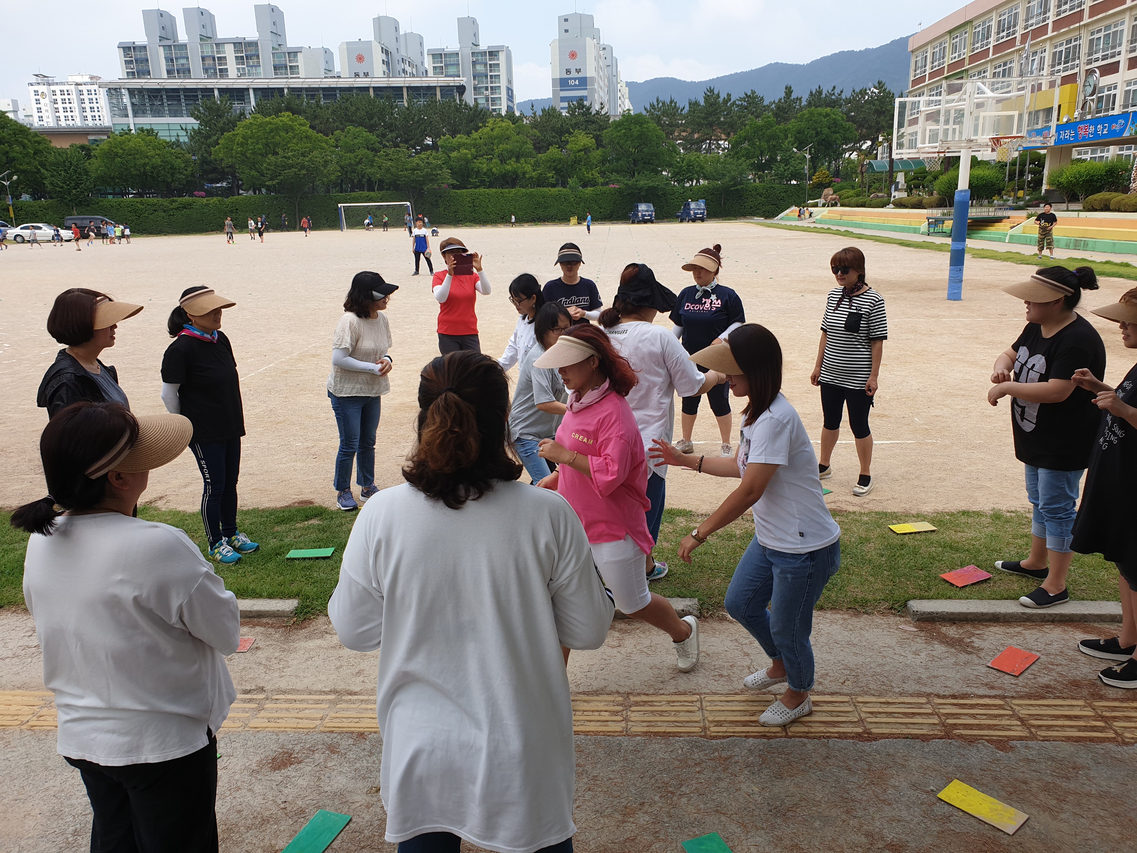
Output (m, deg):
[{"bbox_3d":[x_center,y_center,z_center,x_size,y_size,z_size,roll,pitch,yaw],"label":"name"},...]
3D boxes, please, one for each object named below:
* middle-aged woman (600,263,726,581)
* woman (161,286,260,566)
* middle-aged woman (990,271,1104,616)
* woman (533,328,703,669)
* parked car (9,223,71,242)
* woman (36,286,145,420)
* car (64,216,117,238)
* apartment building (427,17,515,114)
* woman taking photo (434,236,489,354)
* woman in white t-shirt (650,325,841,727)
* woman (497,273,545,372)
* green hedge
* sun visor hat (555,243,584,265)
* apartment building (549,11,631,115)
[{"bbox_3d":[0.473,-0.022,4.435,0.550,1.624,0.580,12,20,43],"label":"middle-aged woman"},{"bbox_3d":[-2.030,-0.005,4.834,0.460,1.554,0.440,4,15,21],"label":"woman"},{"bbox_3d":[2.330,0.028,4.139,0.460,1.590,0.530,-4,15,-10],"label":"middle-aged woman"},{"bbox_3d":[0.190,0.350,3.393,0.680,1.496,0.480,-9,16,-26],"label":"woman"},{"bbox_3d":[-40.394,-14.848,65.600,4.750,1.420,1.820,-4,14,-8],"label":"parked car"},{"bbox_3d":[-2.128,0.171,3.973,0.400,1.620,0.480,0,15,6],"label":"woman"},{"bbox_3d":[-41.580,-17.467,75.000,5.100,1.950,1.900,-4,15,-9],"label":"car"},{"bbox_3d":[-25.225,-82.182,229.622,20.500,51.181,12.000,0,14,5],"label":"apartment building"},{"bbox_3d":[-0.925,-0.791,7.428,0.500,1.675,0.450,-4,15,-10],"label":"woman taking photo"},{"bbox_3d":[0.669,0.382,3.172,0.660,1.490,0.480,-4,15,-11],"label":"woman in white t-shirt"},{"bbox_3d":[-0.271,-0.208,5.513,0.400,1.540,0.480,-12,18,-35],"label":"woman"},{"bbox_3d":[-12.760,-20.930,82.500,75.611,3.400,1.000,-4,15,-8],"label":"green hedge"},{"bbox_3d":[0.010,-1.347,6.726,0.250,0.150,0.260,-2,14,0],"label":"sun visor hat"},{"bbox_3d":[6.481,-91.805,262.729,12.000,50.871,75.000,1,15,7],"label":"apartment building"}]

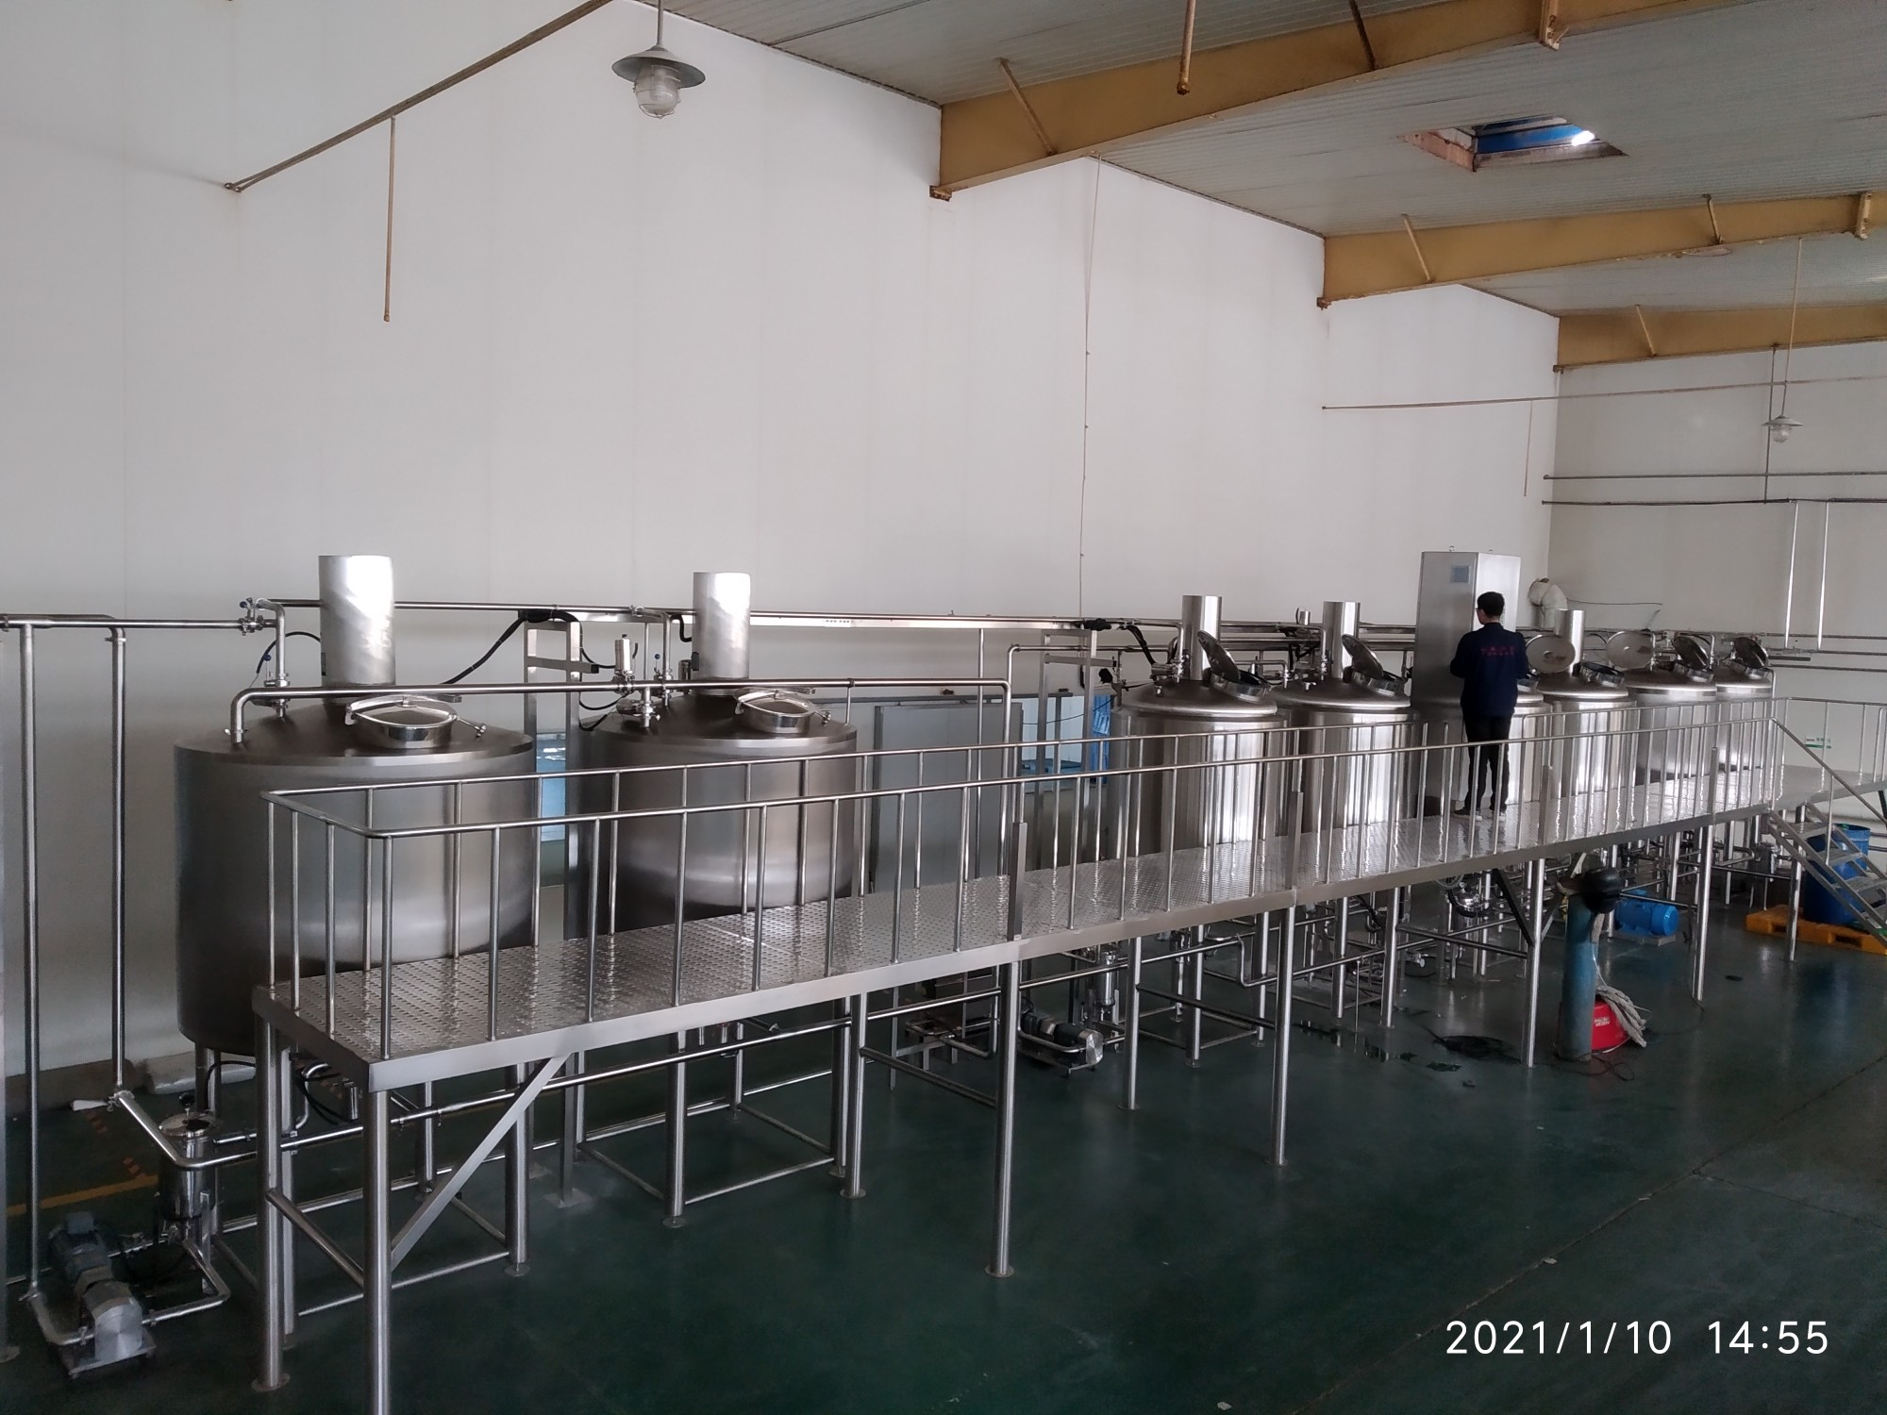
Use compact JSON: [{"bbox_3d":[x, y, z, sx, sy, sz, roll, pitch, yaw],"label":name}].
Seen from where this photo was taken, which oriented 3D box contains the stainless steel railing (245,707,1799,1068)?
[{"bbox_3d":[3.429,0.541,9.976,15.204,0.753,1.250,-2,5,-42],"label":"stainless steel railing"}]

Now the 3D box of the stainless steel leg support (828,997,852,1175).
[{"bbox_3d":[-0.559,2.020,7.700,0.090,1.052,0.090,-2,5,-42],"label":"stainless steel leg support"}]

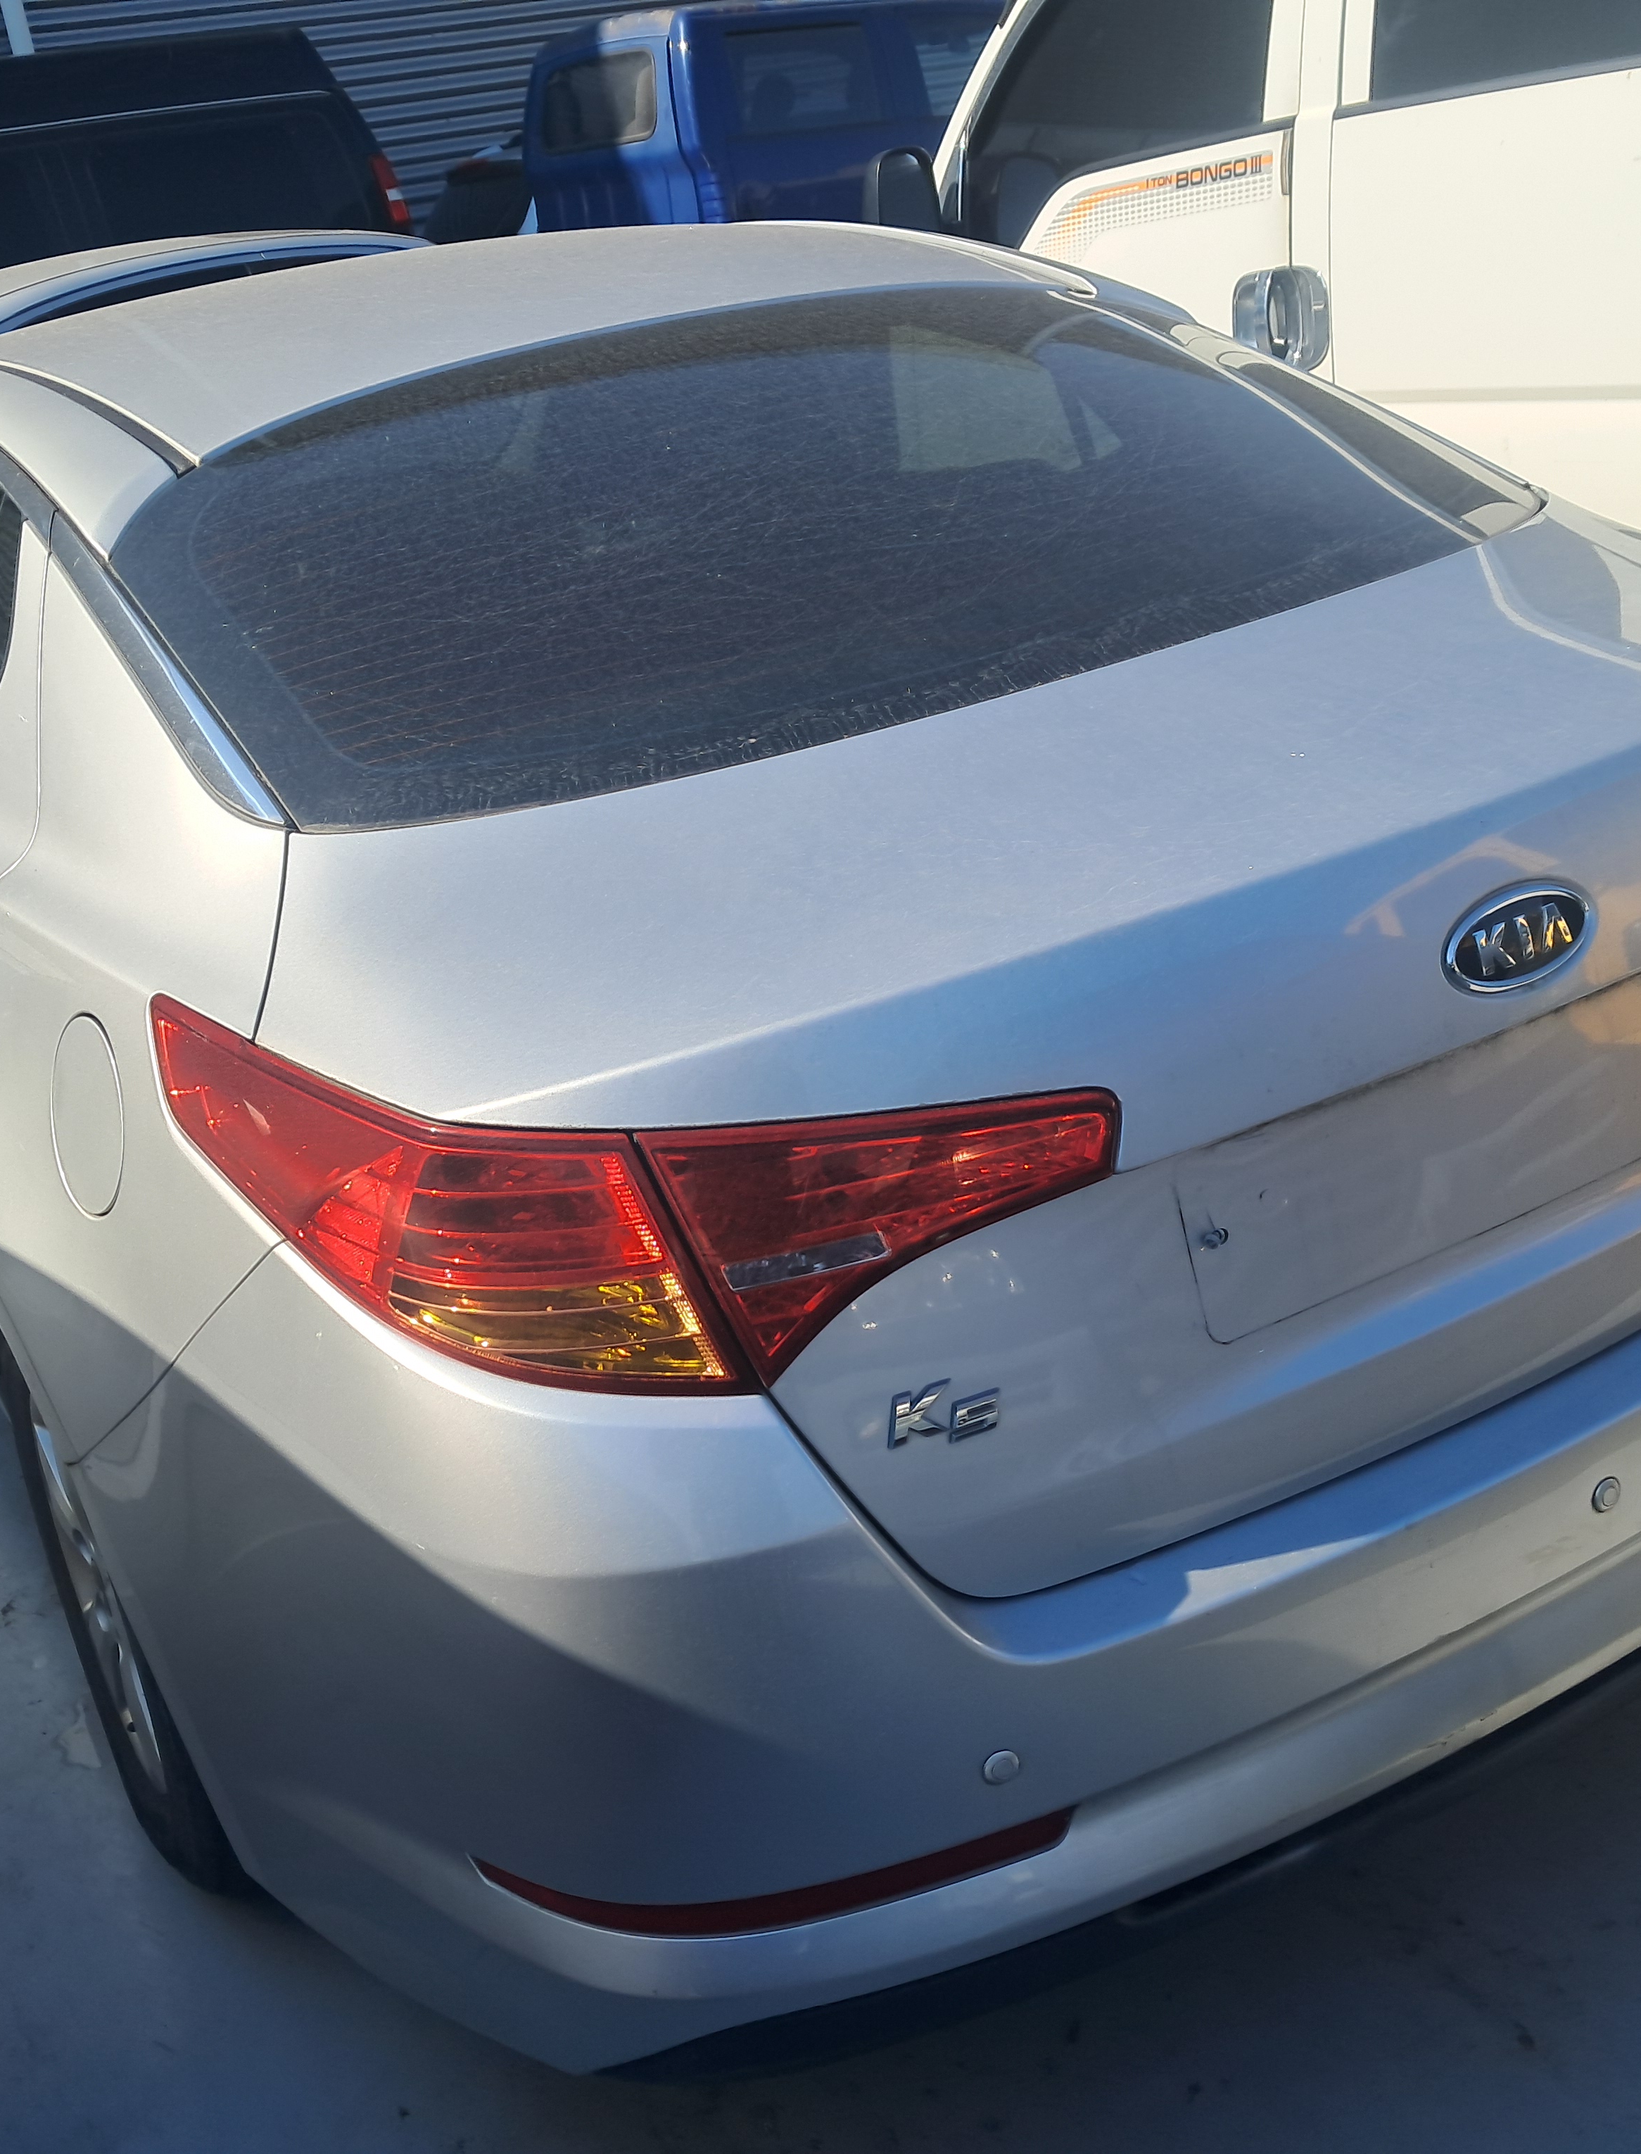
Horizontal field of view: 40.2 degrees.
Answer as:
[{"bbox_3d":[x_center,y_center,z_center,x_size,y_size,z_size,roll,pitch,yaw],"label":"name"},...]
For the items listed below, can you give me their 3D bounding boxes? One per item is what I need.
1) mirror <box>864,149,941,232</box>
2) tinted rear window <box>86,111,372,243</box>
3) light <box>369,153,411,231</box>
[{"bbox_3d":[0.178,-1.912,4.927,0.160,0.270,0.105,-20,26,-26],"label":"mirror"},{"bbox_3d":[-2.644,-3.947,10.060,1.220,0.570,0.050,-20,20,-27],"label":"tinted rear window"},{"bbox_3d":[-2.336,-4.812,12.177,0.160,0.400,0.160,-25,28,-35],"label":"light"}]

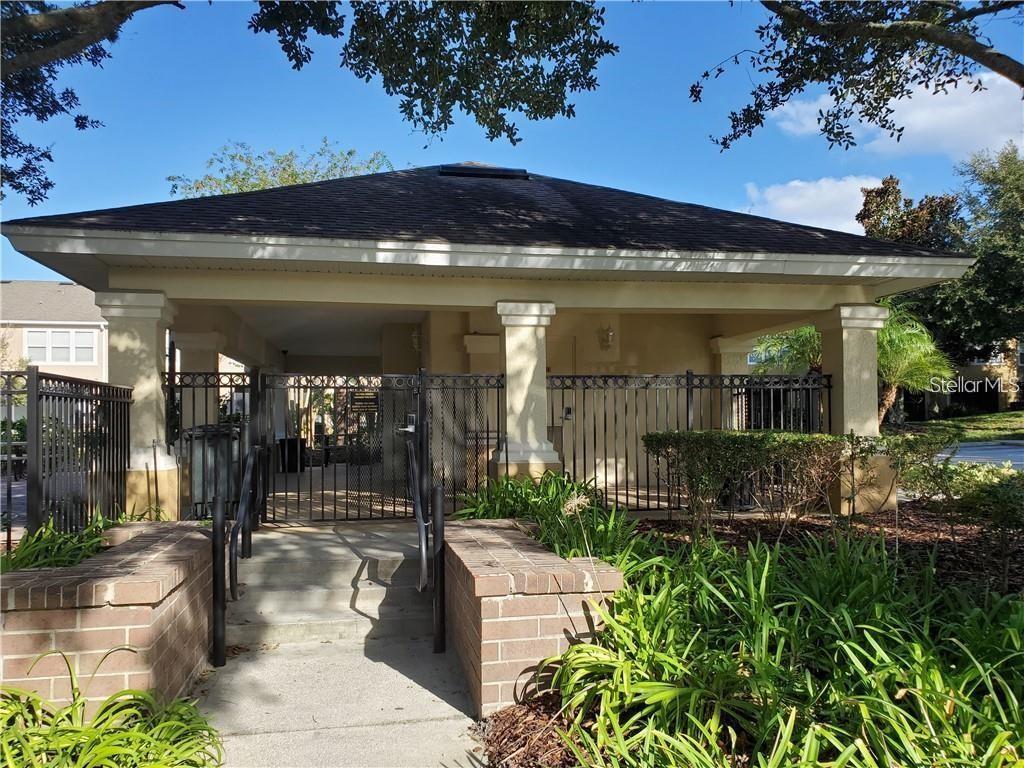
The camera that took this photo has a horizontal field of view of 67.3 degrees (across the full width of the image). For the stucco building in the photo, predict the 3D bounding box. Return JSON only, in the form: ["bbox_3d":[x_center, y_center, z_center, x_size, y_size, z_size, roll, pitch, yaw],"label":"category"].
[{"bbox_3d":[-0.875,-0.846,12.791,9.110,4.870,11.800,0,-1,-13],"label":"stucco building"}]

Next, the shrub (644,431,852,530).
[{"bbox_3d":[2.296,0.961,7.417,2.100,0.970,0.800,0,-1,-13],"label":"shrub"}]

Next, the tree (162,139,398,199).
[{"bbox_3d":[-7.258,-2.866,24.006,8.000,9.570,7.500,0,-1,-13],"label":"tree"}]

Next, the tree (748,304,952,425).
[{"bbox_3d":[5.313,0.139,11.999,2.750,2.840,2.450,0,-1,-13],"label":"tree"}]

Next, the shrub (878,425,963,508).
[{"bbox_3d":[4.292,0.879,8.100,0.850,0.900,0.780,0,-1,-13],"label":"shrub"}]

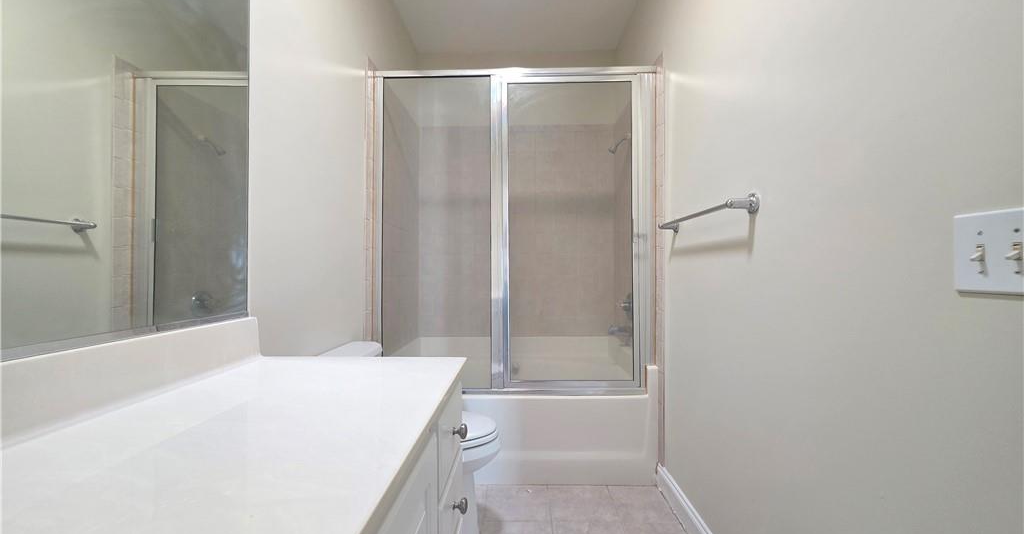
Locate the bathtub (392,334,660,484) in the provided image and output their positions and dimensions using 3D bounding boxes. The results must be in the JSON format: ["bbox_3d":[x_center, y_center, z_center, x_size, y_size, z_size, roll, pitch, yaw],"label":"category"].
[{"bbox_3d":[0.034,0.847,2.447,1.490,0.610,0.870,0,-1,1],"label":"bathtub"}]

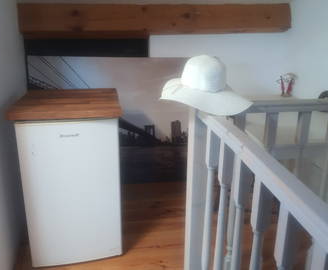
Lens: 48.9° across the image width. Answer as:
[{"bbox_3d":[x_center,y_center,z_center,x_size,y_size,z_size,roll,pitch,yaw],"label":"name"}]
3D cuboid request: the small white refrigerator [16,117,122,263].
[{"bbox_3d":[-0.516,0.241,2.119,0.484,0.830,0.530,-3,18,-10],"label":"small white refrigerator"}]

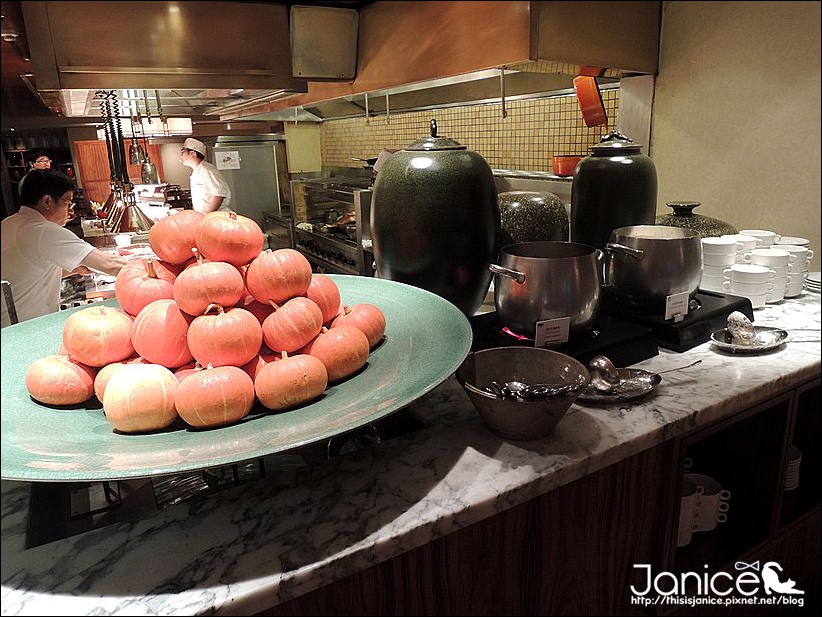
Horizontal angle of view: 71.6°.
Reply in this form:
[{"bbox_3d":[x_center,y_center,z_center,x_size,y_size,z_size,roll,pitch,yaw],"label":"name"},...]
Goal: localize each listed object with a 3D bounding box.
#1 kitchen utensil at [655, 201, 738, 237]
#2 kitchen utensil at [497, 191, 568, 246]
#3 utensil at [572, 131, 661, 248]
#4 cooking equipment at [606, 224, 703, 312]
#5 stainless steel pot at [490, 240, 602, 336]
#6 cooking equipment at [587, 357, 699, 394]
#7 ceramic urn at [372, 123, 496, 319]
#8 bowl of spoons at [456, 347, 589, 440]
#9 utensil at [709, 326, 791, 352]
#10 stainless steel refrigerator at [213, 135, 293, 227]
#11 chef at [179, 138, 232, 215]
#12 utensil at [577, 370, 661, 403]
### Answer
[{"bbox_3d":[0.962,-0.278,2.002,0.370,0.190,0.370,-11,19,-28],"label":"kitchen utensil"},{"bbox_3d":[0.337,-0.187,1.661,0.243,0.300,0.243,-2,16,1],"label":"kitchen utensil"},{"bbox_3d":[0.640,-0.294,1.803,0.271,0.505,0.271,-11,19,-28],"label":"utensil"},{"bbox_3d":[0.645,-0.114,1.522,0.295,0.179,0.243,-11,19,-28],"label":"cooking equipment"},{"bbox_3d":[0.327,-0.054,1.357,0.295,0.179,0.243,-11,19,-28],"label":"stainless steel pot"},{"bbox_3d":[0.489,0.118,1.156,0.300,0.070,0.065,-9,18,-22],"label":"cooking equipment"},{"bbox_3d":[0.063,-0.206,1.491,0.330,0.550,0.330,-2,16,1],"label":"ceramic urn"},{"bbox_3d":[0.197,0.160,1.021,0.230,0.105,0.230,-2,16,1],"label":"bowl of spoons"},{"bbox_3d":[0.818,0.075,1.376,0.225,0.030,0.127,-11,19,-28],"label":"utensil"},{"bbox_3d":[-2.014,-1.283,7.309,0.840,1.750,0.750,-11,19,-28],"label":"stainless steel refrigerator"},{"bbox_3d":[-1.876,-0.788,5.481,0.500,1.640,0.500,-9,18,-22],"label":"chef"},{"bbox_3d":[0.414,0.156,1.143,0.222,0.028,0.125,-11,19,-28],"label":"utensil"}]

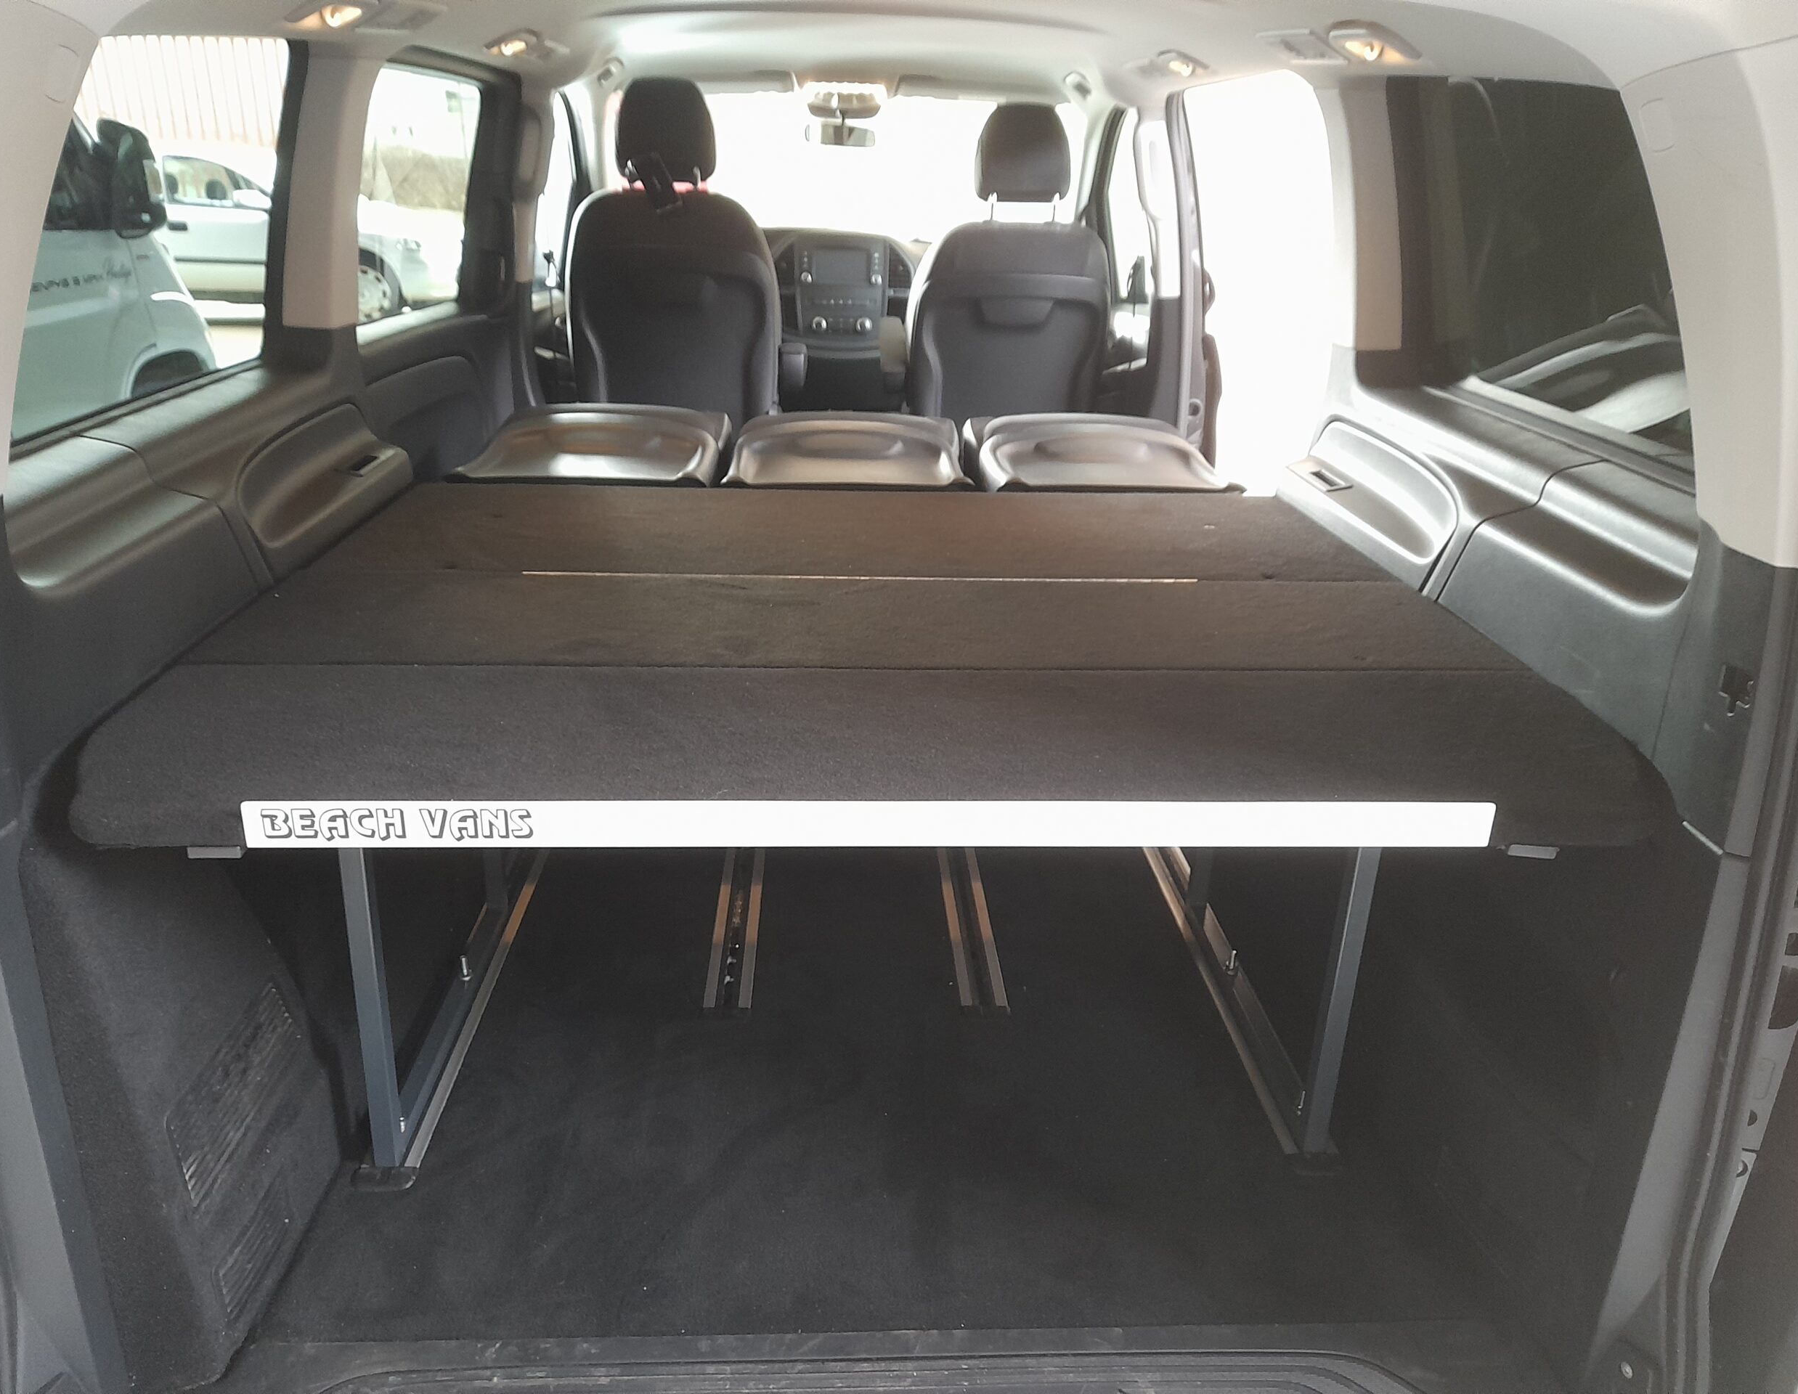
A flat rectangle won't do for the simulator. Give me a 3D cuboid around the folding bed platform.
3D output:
[{"bbox_3d":[-0.051,0.067,1.971,1.600,0.460,1.340,0,21,-3],"label":"folding bed platform"}]

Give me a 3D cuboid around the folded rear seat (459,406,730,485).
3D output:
[{"bbox_3d":[-0.598,-0.462,2.767,0.490,0.200,0.580,0,21,-3],"label":"folded rear seat"}]

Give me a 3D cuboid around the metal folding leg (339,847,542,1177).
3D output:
[{"bbox_3d":[-0.550,0.210,1.619,0.055,0.420,0.560,0,21,-3],"label":"metal folding leg"}]

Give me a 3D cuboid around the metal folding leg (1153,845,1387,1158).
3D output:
[{"bbox_3d":[0.449,0.215,1.675,0.055,0.420,0.560,0,21,-3],"label":"metal folding leg"}]

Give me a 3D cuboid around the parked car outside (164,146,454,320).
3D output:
[{"bbox_3d":[-5.408,-3.792,11.074,3.900,1.430,1.670,0,21,-3],"label":"parked car outside"}]

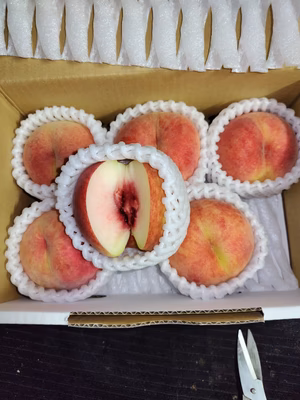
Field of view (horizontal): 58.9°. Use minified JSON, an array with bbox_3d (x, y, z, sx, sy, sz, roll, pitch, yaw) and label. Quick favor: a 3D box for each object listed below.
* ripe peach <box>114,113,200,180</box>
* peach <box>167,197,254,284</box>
[{"bbox_3d":[0.009,-0.052,0.282,0.089,0.082,0.087,0,77,2],"label":"ripe peach"},{"bbox_3d":[0.061,0.042,0.262,0.087,0.081,0.087,0,77,2],"label":"peach"}]

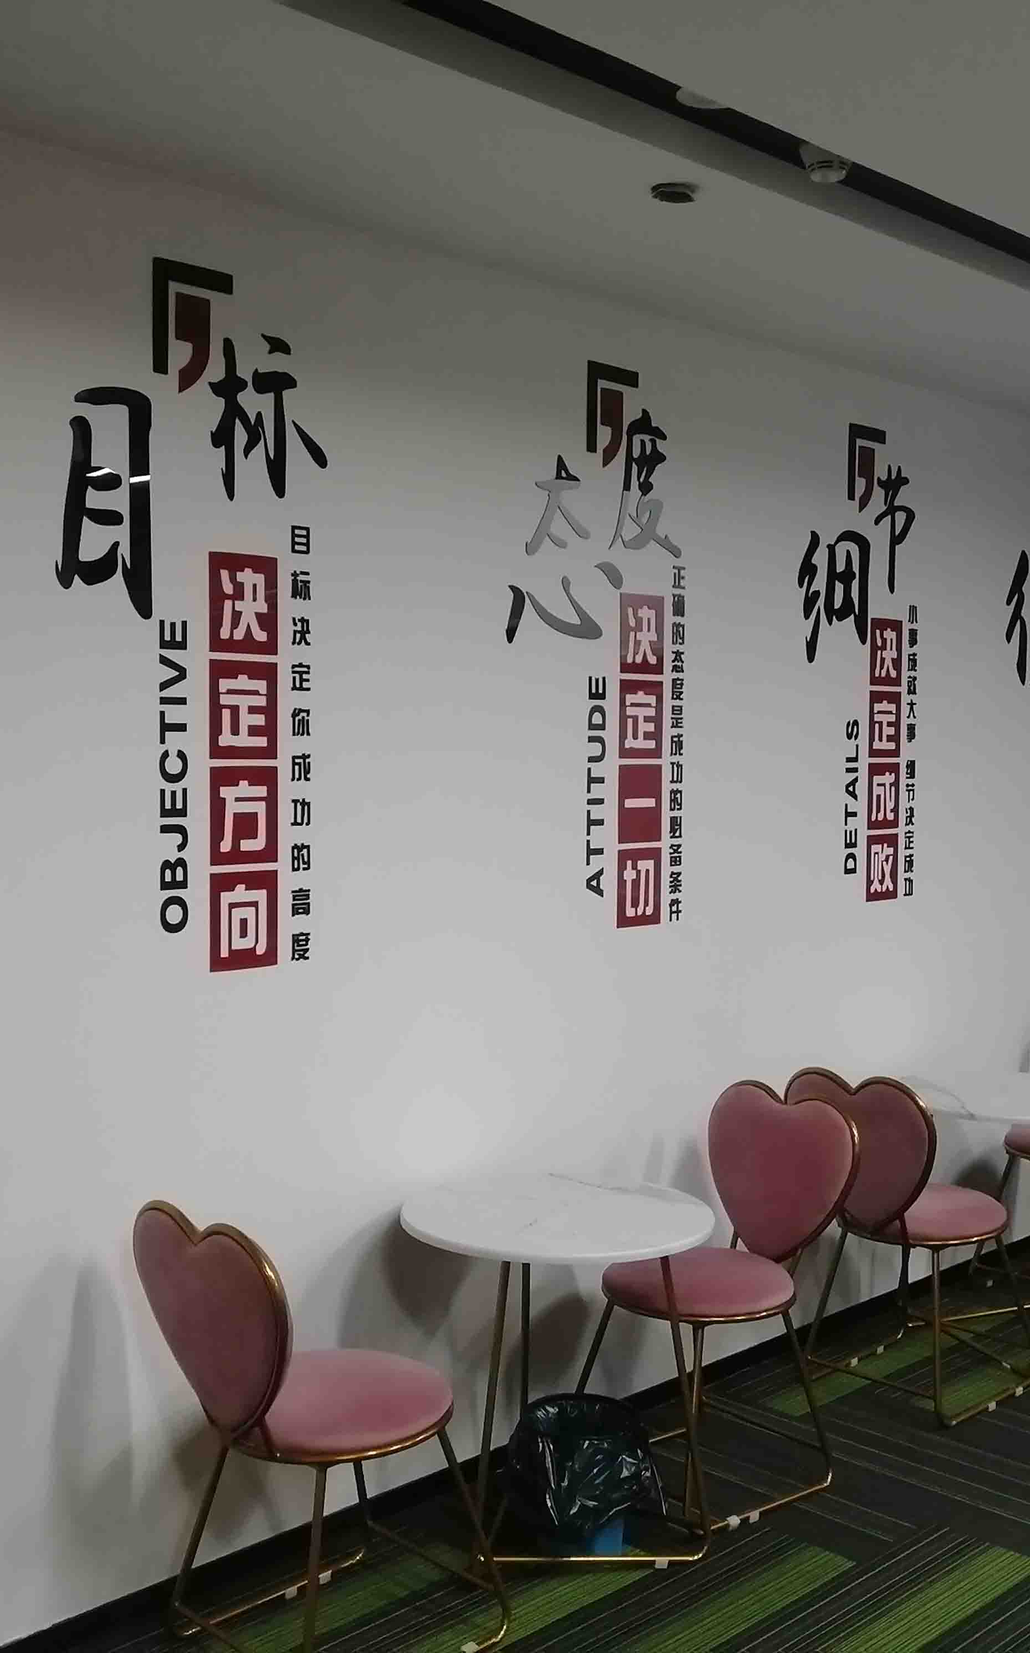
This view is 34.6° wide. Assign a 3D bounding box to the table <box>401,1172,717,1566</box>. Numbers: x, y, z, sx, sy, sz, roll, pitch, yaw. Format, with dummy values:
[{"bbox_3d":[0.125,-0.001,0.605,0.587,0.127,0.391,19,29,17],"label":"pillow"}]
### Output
[{"bbox_3d":[0.075,1.060,3.156,0.600,0.661,0.600,0,3,0],"label":"table"}]

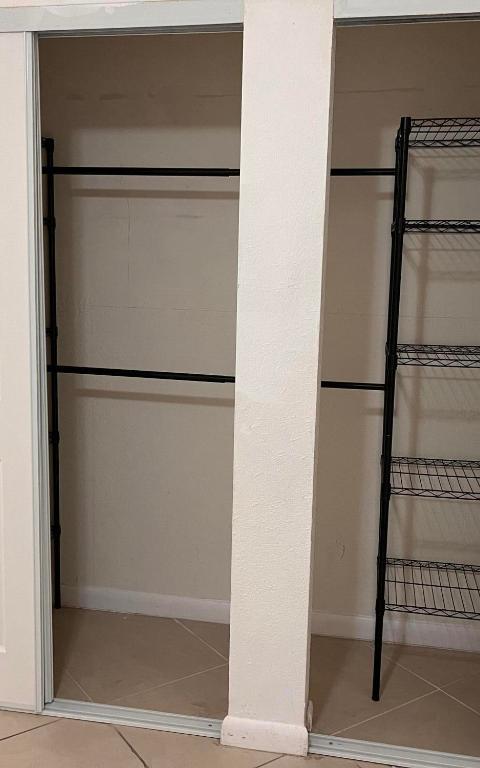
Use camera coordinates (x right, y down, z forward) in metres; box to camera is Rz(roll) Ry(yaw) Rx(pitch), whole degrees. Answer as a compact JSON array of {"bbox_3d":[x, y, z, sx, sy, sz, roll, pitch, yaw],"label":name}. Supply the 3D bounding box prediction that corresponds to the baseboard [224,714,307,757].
[{"bbox_3d":[0.073,1.017,2.232,0.250,0.086,0.025,3,8,11],"label":"baseboard"}]

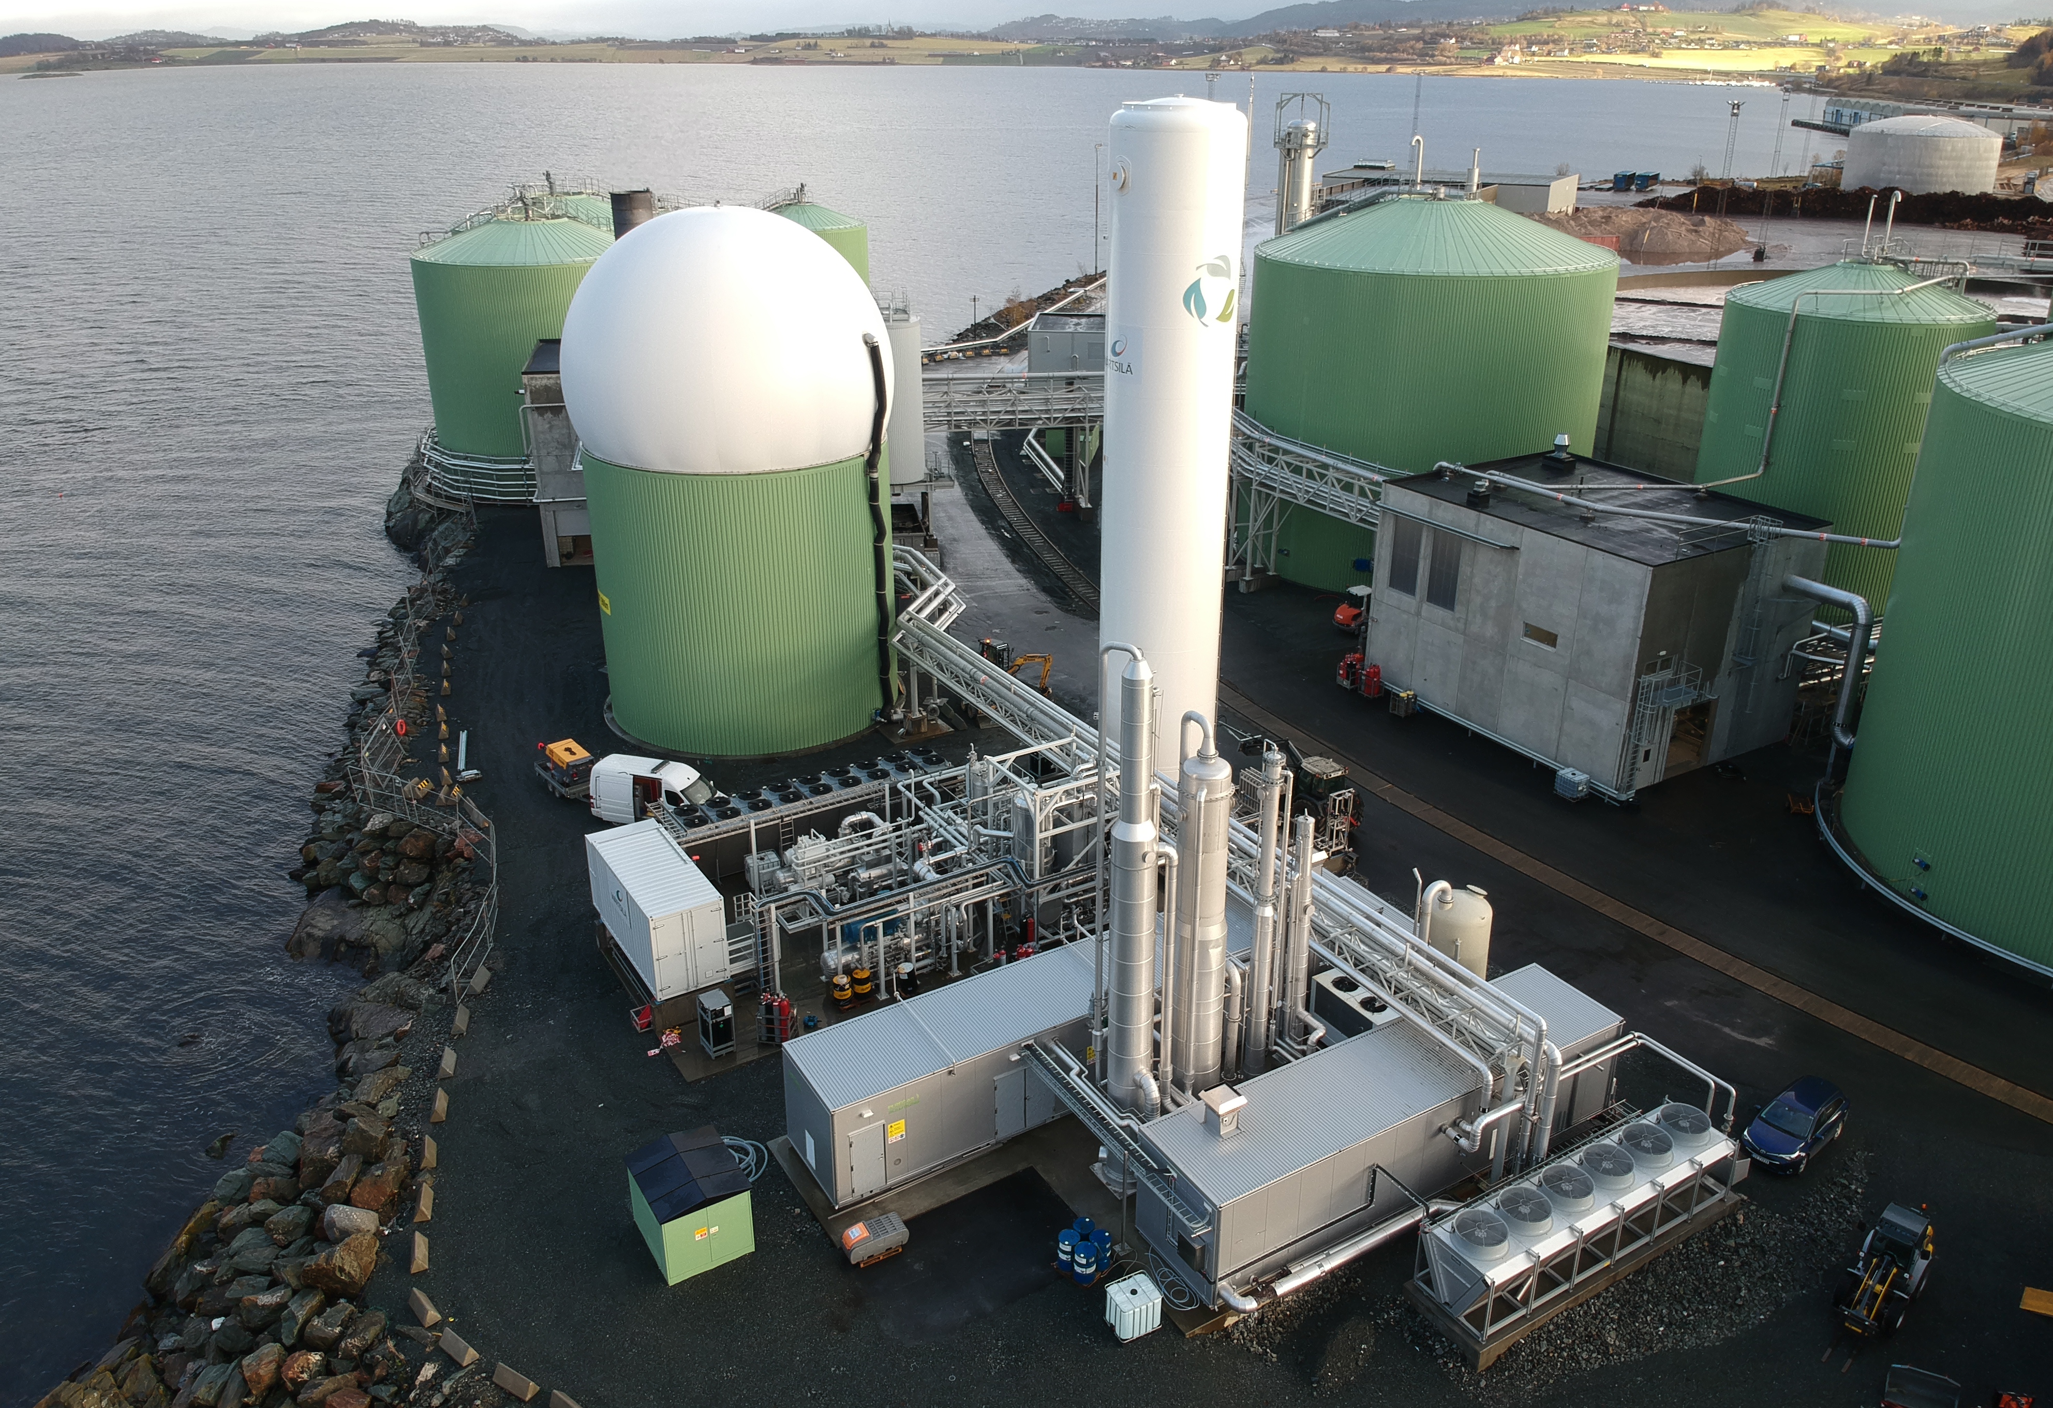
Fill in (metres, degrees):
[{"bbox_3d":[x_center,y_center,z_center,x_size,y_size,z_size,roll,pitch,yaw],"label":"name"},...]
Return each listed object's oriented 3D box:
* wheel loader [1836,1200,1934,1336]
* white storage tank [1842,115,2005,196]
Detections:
[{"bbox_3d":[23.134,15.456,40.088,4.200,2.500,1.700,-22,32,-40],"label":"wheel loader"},{"bbox_3d":[198.285,-121.066,328.683,30.400,16.875,30.400,0,23,0],"label":"white storage tank"}]

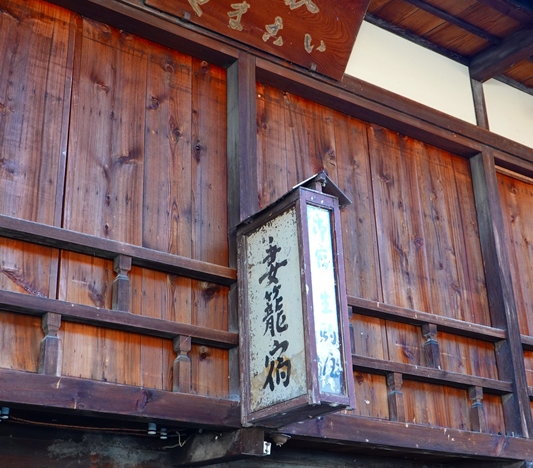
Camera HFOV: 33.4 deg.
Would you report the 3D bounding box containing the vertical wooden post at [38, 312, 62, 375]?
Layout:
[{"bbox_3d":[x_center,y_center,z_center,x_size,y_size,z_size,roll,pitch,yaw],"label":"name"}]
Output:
[{"bbox_3d":[-0.841,0.440,3.449,0.058,0.259,0.058,15,-29,-32],"label":"vertical wooden post"}]

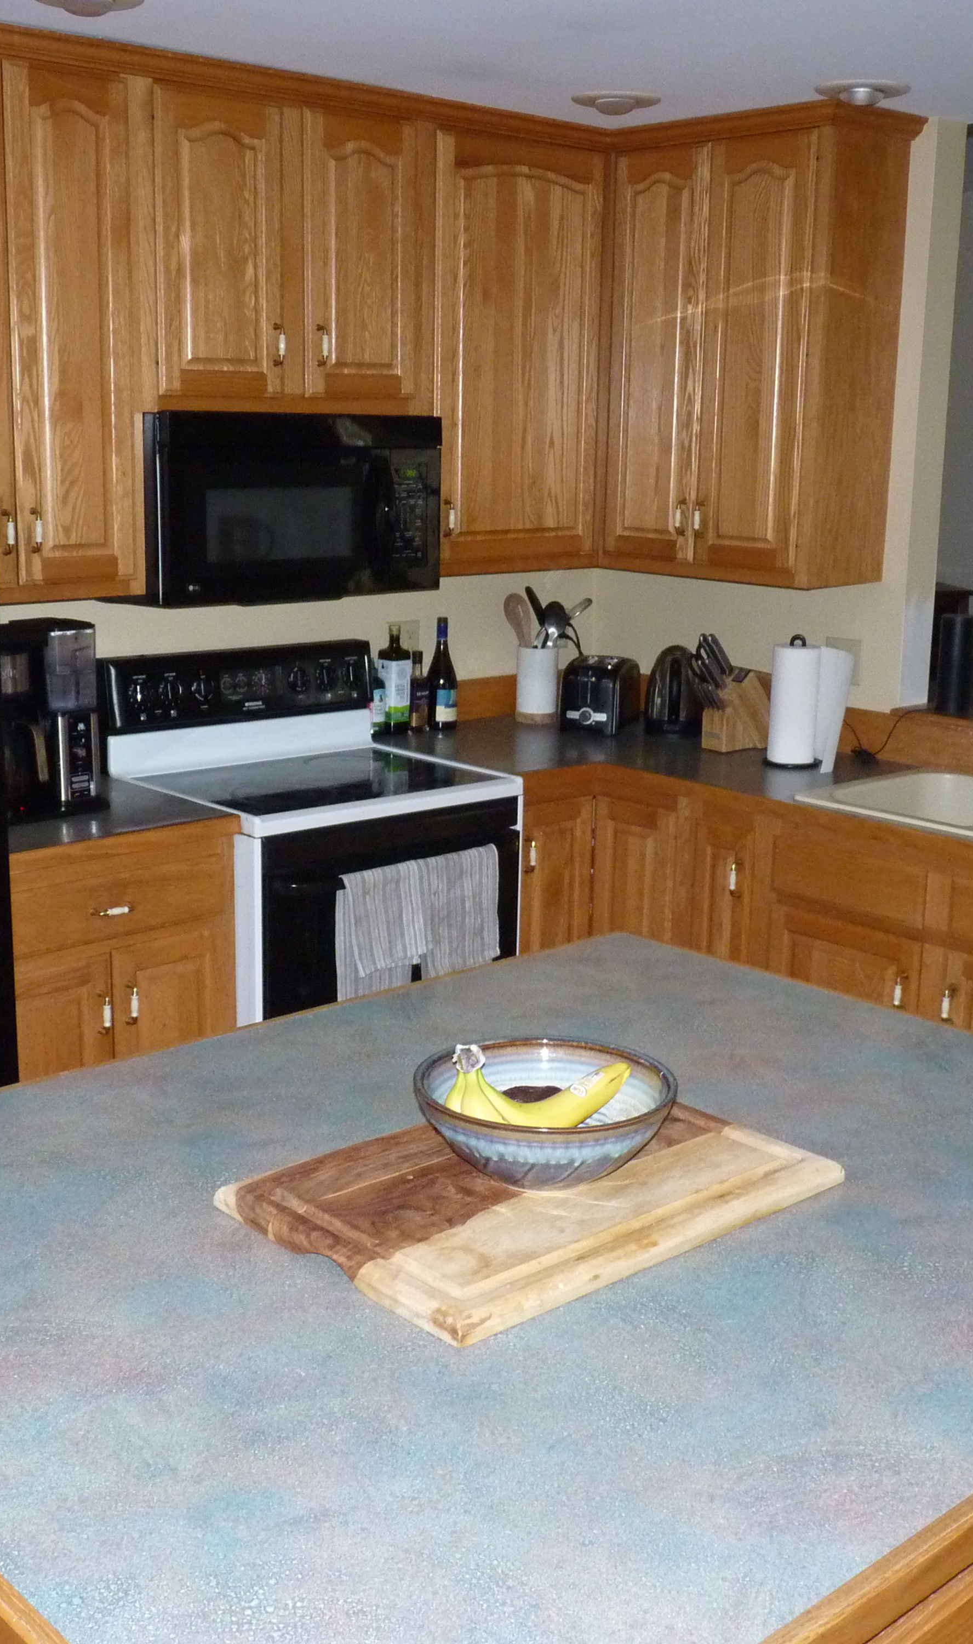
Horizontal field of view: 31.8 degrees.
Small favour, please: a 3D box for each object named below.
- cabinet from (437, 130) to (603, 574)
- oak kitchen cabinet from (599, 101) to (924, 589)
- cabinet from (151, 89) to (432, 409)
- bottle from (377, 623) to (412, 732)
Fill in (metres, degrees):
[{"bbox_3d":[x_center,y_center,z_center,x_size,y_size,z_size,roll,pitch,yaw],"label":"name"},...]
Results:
[{"bbox_3d":[-0.015,-1.189,4.441,0.640,1.059,0.333,-10,17,-41],"label":"cabinet"},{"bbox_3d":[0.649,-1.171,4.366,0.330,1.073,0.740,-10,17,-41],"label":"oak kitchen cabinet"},{"bbox_3d":[-0.522,-1.283,3.929,0.770,0.645,0.320,-10,17,-41],"label":"cabinet"},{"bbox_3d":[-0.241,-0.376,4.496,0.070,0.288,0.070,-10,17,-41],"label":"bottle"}]

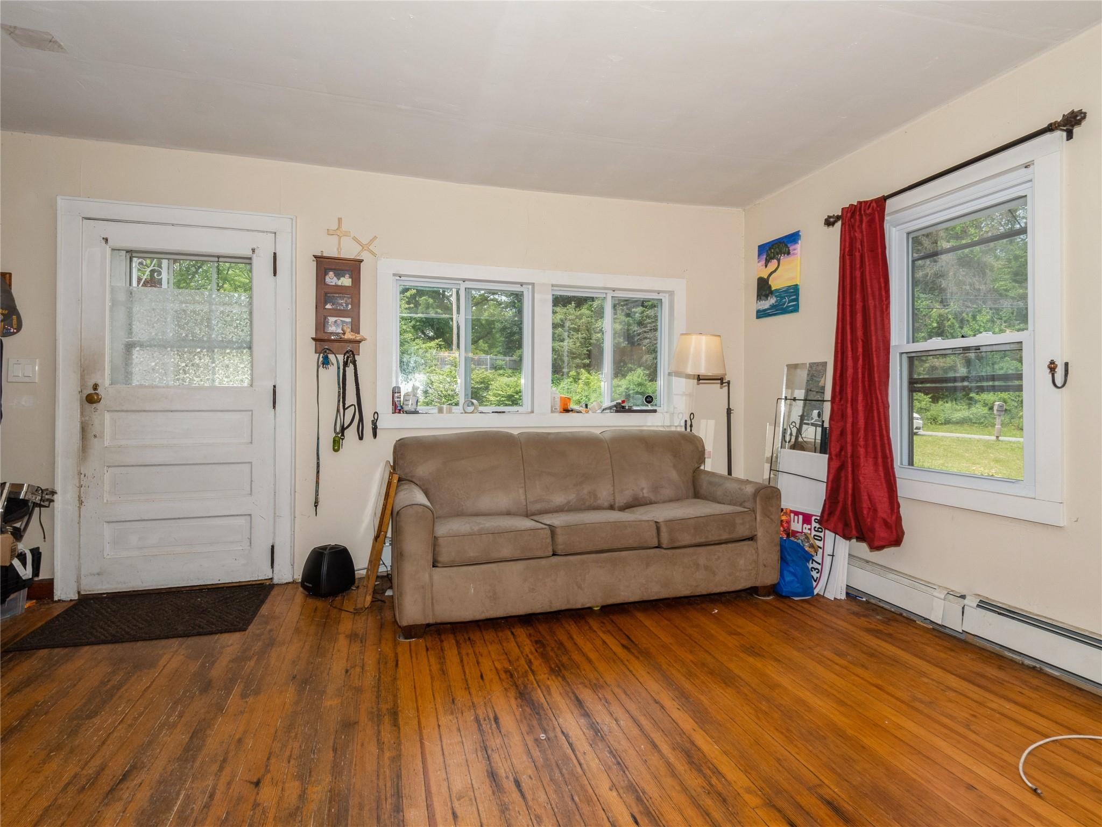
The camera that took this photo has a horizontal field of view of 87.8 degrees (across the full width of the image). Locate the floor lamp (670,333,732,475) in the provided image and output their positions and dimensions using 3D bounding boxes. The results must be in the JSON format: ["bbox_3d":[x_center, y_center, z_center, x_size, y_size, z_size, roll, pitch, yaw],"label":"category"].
[{"bbox_3d":[0.996,0.226,3.692,0.550,1.502,0.420,0,0,-15],"label":"floor lamp"}]

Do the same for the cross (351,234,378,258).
[{"bbox_3d":[-1.112,-0.991,3.427,0.142,0.130,0.012,0,0,-15],"label":"cross"}]

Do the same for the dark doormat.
[{"bbox_3d":[-1.925,0.974,2.801,0.925,0.010,0.715,0,0,-15],"label":"dark doormat"}]

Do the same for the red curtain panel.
[{"bbox_3d":[1.604,-0.204,2.990,0.130,1.774,0.520,0,0,-15],"label":"red curtain panel"}]

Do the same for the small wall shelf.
[{"bbox_3d":[-1.244,-0.630,3.345,0.285,0.556,0.090,0,0,-15],"label":"small wall shelf"}]

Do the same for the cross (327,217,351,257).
[{"bbox_3d":[-1.251,-1.035,3.389,0.133,0.245,0.012,0,0,-15],"label":"cross"}]

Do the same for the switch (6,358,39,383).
[{"bbox_3d":[-2.749,-0.222,2.981,0.127,0.124,0.010,0,0,-15],"label":"switch"}]

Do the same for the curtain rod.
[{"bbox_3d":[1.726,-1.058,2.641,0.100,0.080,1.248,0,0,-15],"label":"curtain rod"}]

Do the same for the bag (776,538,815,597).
[{"bbox_3d":[1.285,0.819,3.174,0.210,0.325,0.230,0,0,-15],"label":"bag"}]

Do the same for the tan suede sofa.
[{"bbox_3d":[0.143,0.541,3.208,2.009,0.877,0.907,0,0,-18],"label":"tan suede sofa"}]

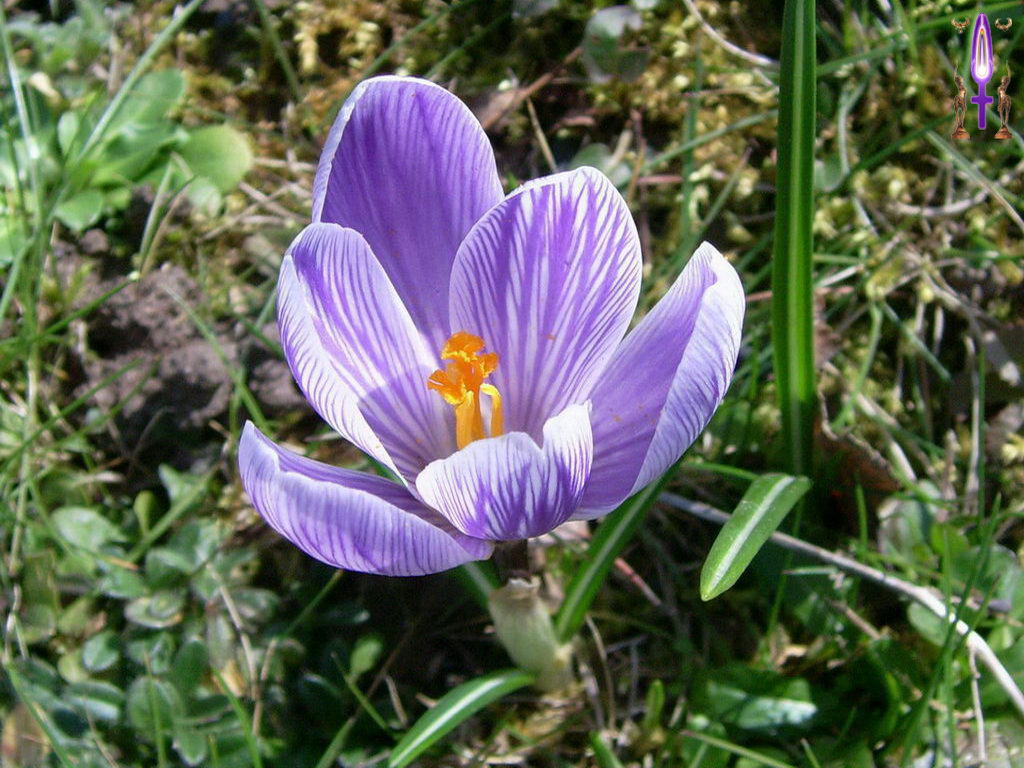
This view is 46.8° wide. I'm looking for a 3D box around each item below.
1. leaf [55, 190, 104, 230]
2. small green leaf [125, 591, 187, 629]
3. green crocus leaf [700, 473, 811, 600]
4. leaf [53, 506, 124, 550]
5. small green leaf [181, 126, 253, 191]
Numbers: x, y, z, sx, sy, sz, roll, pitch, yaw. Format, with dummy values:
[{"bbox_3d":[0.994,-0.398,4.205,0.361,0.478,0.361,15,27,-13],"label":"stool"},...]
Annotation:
[{"bbox_3d":[-0.106,-0.043,0.289,0.012,0.004,0.012,-8,62,-4],"label":"leaf"},{"bbox_3d":[-0.062,0.039,0.206,0.011,0.004,0.007,-5,52,-4],"label":"small green leaf"},{"bbox_3d":[0.036,0.023,0.178,0.006,0.004,0.025,35,69,16],"label":"green crocus leaf"},{"bbox_3d":[-0.077,0.026,0.217,0.016,0.004,0.007,21,59,13],"label":"leaf"},{"bbox_3d":[-0.076,-0.058,0.302,0.020,0.004,0.020,11,67,5],"label":"small green leaf"}]

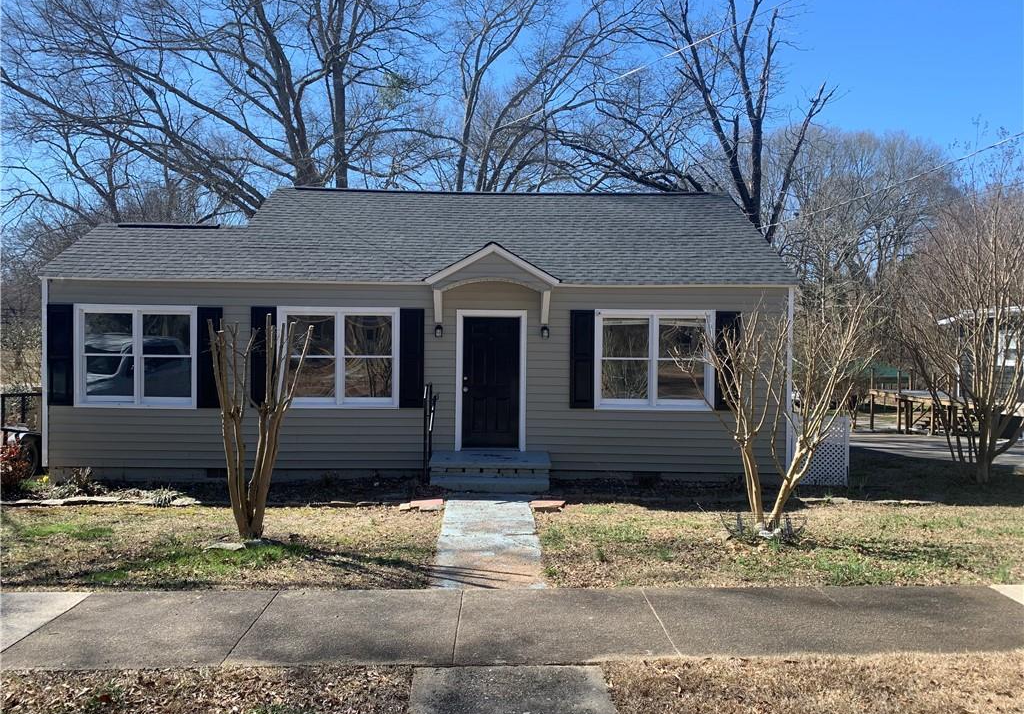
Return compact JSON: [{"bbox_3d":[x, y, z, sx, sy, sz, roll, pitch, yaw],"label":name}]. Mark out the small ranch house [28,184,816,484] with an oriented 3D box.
[{"bbox_3d":[-1.415,-0.719,14.993,11.340,5.140,7.700,1,1,-1],"label":"small ranch house"}]

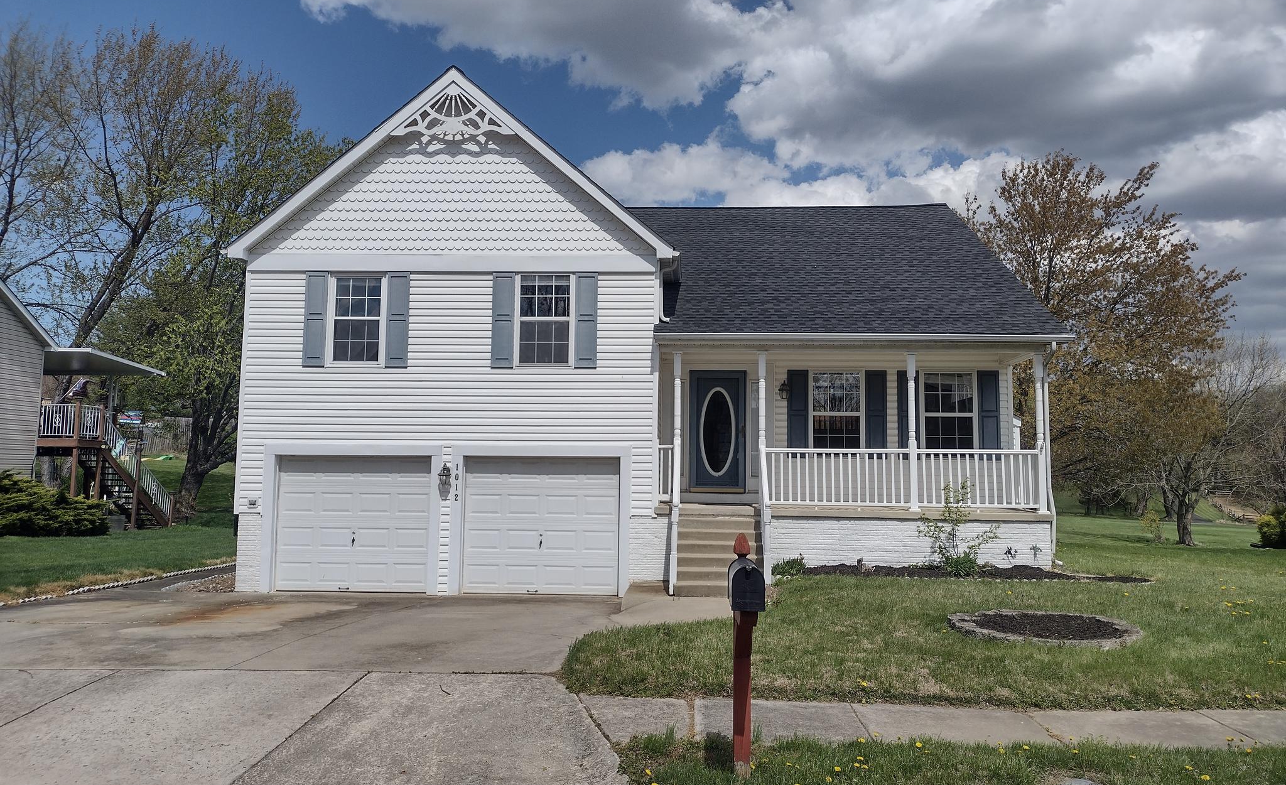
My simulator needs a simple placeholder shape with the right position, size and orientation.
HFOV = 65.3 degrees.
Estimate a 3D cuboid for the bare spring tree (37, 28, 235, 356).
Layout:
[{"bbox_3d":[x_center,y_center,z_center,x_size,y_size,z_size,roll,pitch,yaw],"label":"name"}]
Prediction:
[{"bbox_3d":[-17.791,-4.602,35.148,7.176,16.215,7.000,0,-5,2],"label":"bare spring tree"}]

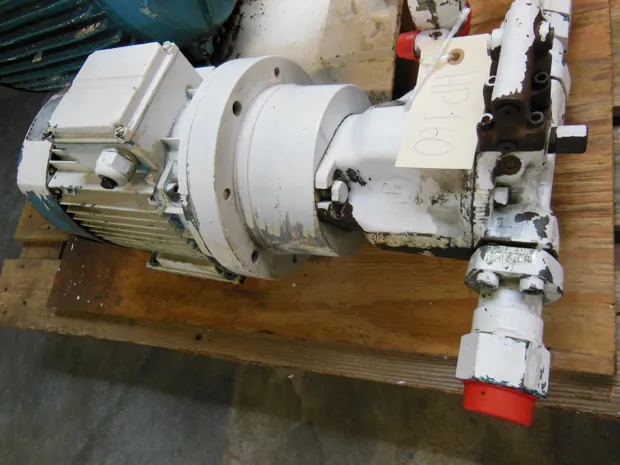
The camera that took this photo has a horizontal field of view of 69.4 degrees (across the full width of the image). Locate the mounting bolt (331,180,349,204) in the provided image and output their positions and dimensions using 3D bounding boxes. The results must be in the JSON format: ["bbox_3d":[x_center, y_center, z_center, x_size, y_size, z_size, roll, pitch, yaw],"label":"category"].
[{"bbox_3d":[0.028,-0.037,0.411,0.008,0.018,0.019,5,111,28],"label":"mounting bolt"}]

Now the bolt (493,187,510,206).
[{"bbox_3d":[0.150,-0.028,0.350,0.011,0.015,0.015,5,111,28],"label":"bolt"}]

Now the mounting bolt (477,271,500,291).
[{"bbox_3d":[0.136,0.037,0.342,0.018,0.018,0.008,5,66,28],"label":"mounting bolt"}]

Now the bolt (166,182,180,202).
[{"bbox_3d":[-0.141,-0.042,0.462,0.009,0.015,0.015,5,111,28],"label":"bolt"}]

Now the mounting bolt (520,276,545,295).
[{"bbox_3d":[0.163,0.039,0.328,0.018,0.018,0.008,5,66,28],"label":"mounting bolt"}]

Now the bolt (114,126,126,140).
[{"bbox_3d":[-0.178,-0.094,0.421,0.010,0.005,0.010,5,66,28],"label":"bolt"}]

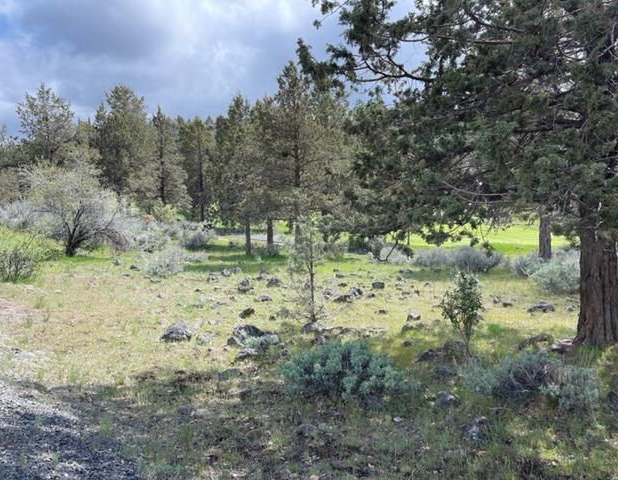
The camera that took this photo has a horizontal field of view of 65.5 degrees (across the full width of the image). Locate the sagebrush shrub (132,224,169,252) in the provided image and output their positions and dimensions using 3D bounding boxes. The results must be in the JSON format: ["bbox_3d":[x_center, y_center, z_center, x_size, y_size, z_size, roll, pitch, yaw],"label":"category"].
[{"bbox_3d":[-6.758,-0.066,20.391,1.450,1.183,1.305,-1,3,-18],"label":"sagebrush shrub"}]

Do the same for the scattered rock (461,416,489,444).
[{"bbox_3d":[1.163,1.329,3.358,0.196,0.162,0.166,0,3,0],"label":"scattered rock"}]

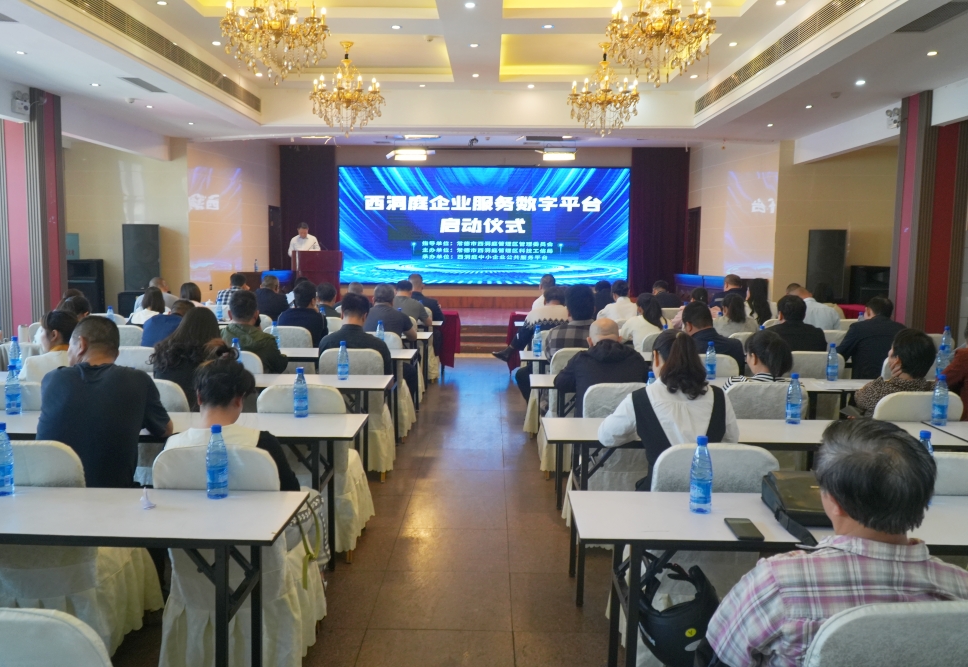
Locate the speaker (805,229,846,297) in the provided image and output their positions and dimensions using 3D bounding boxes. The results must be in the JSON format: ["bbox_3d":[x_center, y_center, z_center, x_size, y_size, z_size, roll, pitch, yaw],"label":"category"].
[{"bbox_3d":[4.951,-0.977,10.803,0.500,0.980,0.480,3,7,18],"label":"speaker"}]

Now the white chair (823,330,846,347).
[{"bbox_3d":[3.216,0.397,7.171,0.500,0.885,0.540,1,6,0],"label":"white chair"}]

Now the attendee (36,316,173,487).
[{"bbox_3d":[-1.445,0.557,3.009,0.540,1.264,0.780,1,6,0],"label":"attendee"}]

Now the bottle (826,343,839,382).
[{"bbox_3d":[2.223,0.184,4.769,0.068,0.234,0.068,1,6,1],"label":"bottle"}]

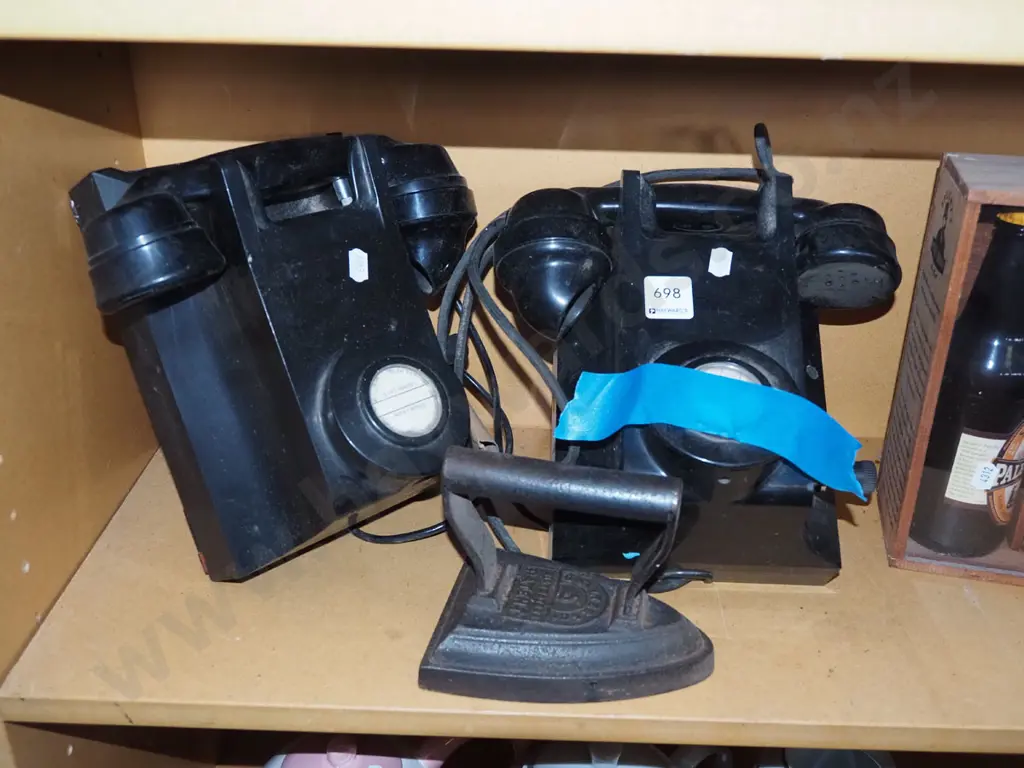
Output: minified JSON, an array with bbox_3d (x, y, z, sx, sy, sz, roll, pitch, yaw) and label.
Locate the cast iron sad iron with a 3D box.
[{"bbox_3d":[0.038,0.095,0.502,0.152,0.117,0.101,7,27,10],"label":"cast iron sad iron"}]

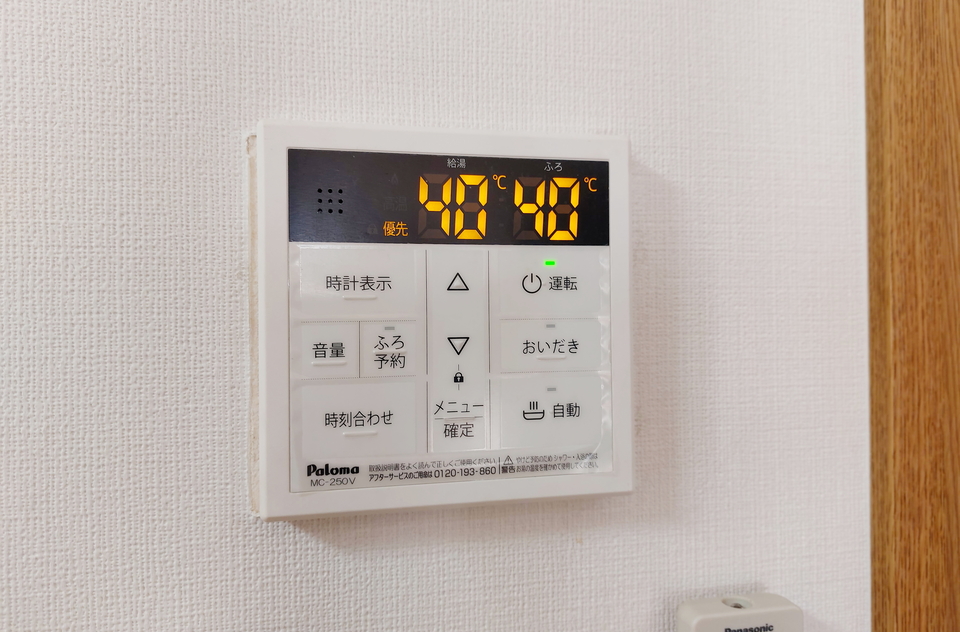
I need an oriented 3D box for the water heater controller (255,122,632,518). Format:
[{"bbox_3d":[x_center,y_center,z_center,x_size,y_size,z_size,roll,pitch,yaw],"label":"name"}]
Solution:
[{"bbox_3d":[-0.010,0.001,0.220,0.120,0.120,0.019,0,0,-11],"label":"water heater controller"}]

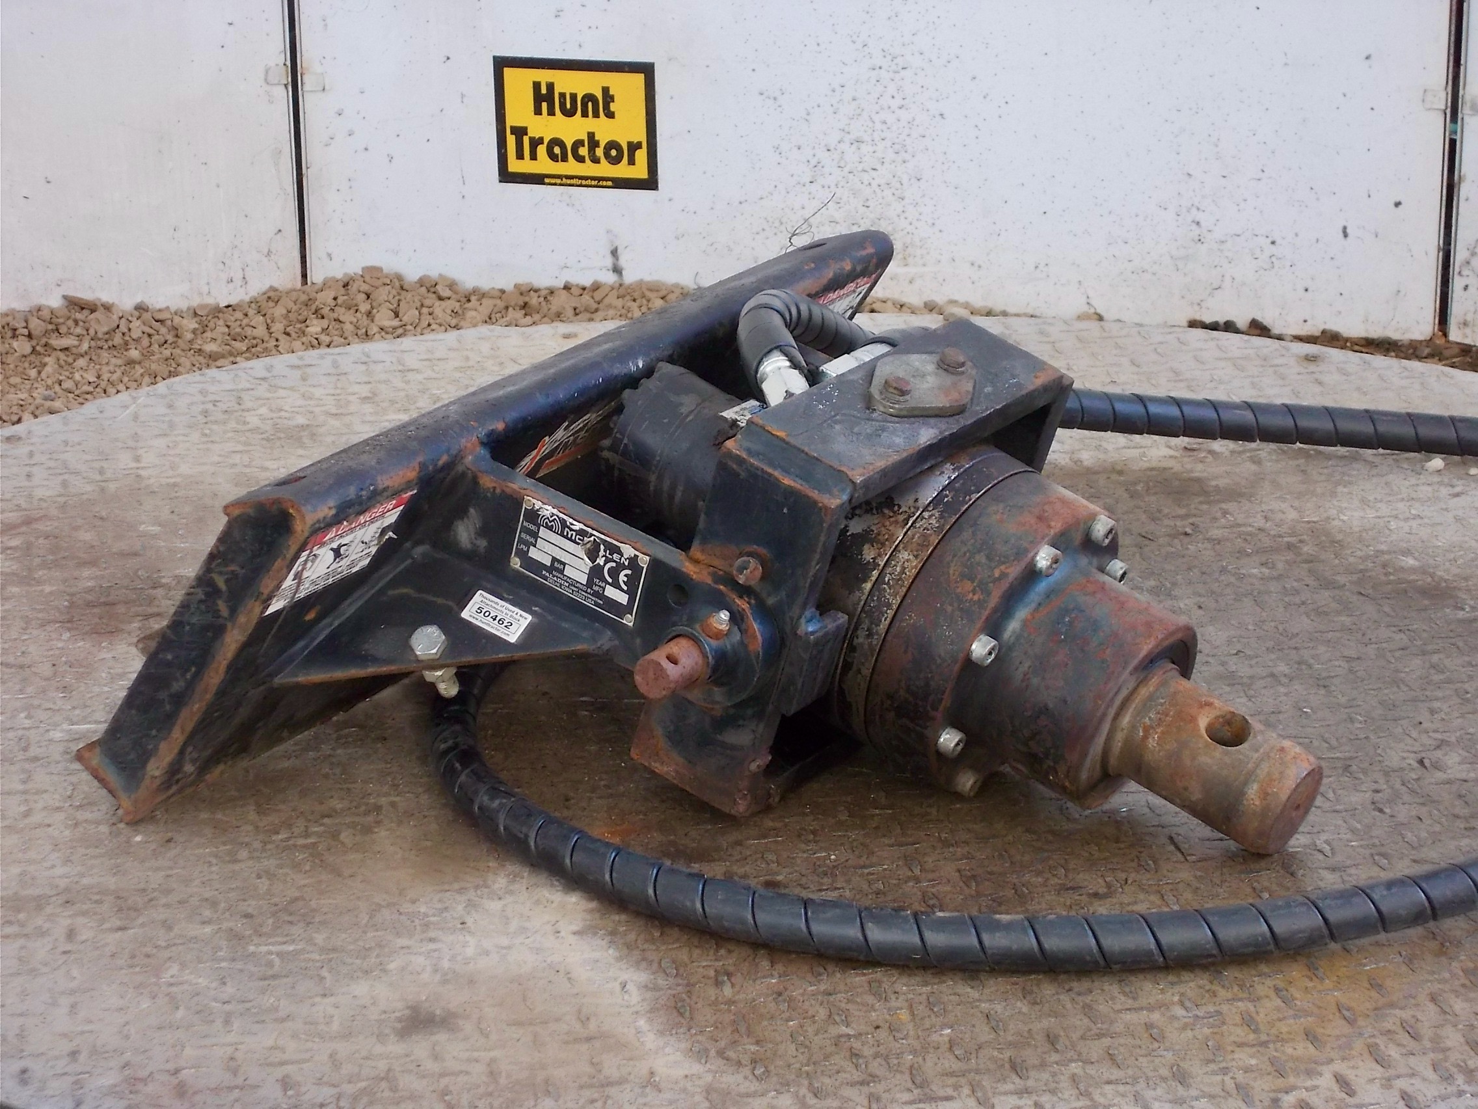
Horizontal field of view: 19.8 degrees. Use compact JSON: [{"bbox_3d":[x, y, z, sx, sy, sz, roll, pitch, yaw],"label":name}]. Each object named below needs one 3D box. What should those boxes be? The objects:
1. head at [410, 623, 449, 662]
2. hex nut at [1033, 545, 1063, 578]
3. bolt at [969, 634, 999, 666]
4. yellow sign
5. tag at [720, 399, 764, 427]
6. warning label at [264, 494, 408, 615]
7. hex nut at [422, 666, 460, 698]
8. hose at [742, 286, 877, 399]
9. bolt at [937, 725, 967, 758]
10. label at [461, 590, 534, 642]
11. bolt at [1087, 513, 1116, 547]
[{"bbox_3d":[-0.182,0.051,2.474,0.022,0.008,0.019,-8,62,2],"label":"head"},{"bbox_3d":[0.177,0.004,2.420,0.010,0.015,0.015,31,31,22],"label":"hex nut"},{"bbox_3d":[0.139,0.054,2.406,0.010,0.015,0.015,31,31,22],"label":"bolt"},{"bbox_3d":[-0.130,-0.345,3.380,0.131,0.104,0.001,2,19,7],"label":"yellow sign"},{"bbox_3d":[0.002,-0.085,2.547,0.018,0.001,0.042,31,31,22],"label":"tag"},{"bbox_3d":[-0.229,-0.001,2.426,0.001,0.068,0.099,44,35,13],"label":"warning label"},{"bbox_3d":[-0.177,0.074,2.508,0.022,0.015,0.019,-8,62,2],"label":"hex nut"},{"bbox_3d":[0.042,-0.136,2.622,0.055,0.087,0.191,5,20,15],"label":"hose"},{"bbox_3d":[0.122,0.108,2.438,0.010,0.015,0.015,31,31,22],"label":"bolt"},{"bbox_3d":[-0.142,0.036,2.487,0.038,0.001,0.019,28,69,19],"label":"label"},{"bbox_3d":[0.212,-0.014,2.472,0.010,0.015,0.015,31,31,22],"label":"bolt"}]

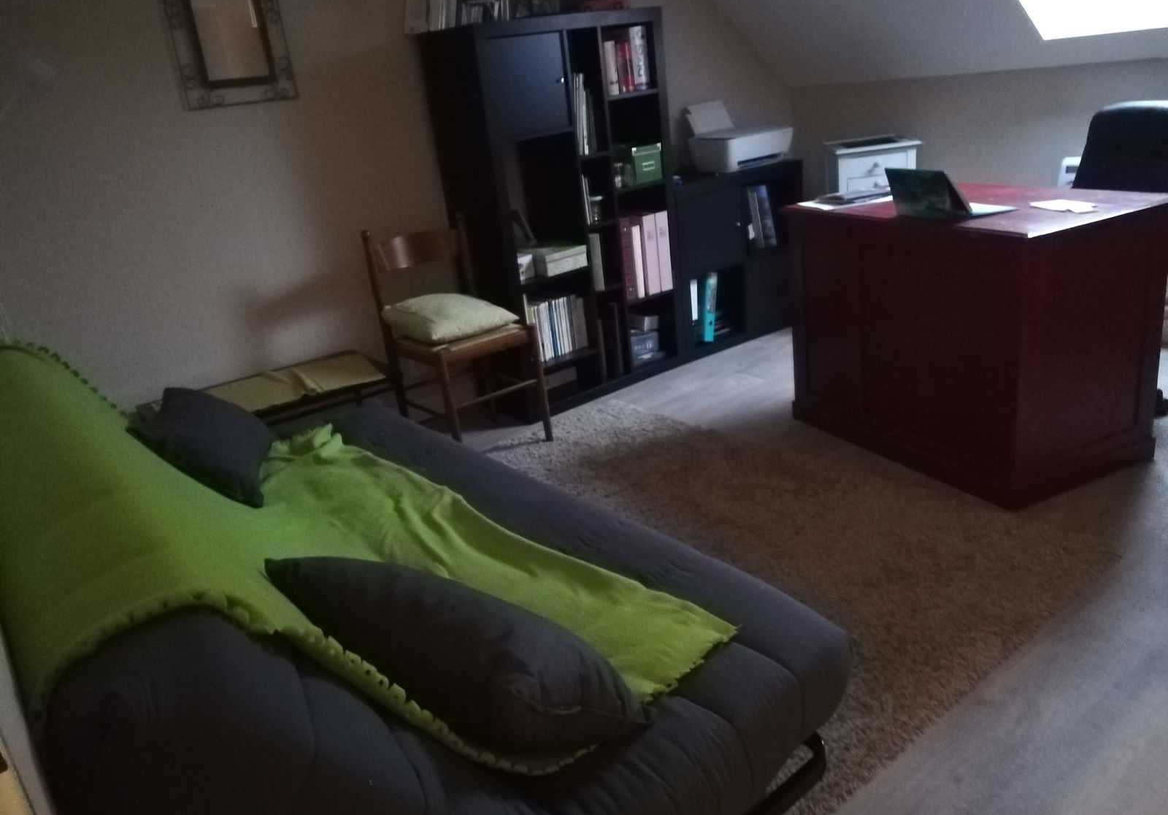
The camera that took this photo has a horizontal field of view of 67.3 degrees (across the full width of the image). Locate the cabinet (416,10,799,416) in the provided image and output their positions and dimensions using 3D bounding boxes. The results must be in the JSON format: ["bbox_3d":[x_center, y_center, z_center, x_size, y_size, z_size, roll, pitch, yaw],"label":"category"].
[{"bbox_3d":[0.245,-0.920,3.860,1.660,1.490,0.405,-21,25,-31],"label":"cabinet"}]

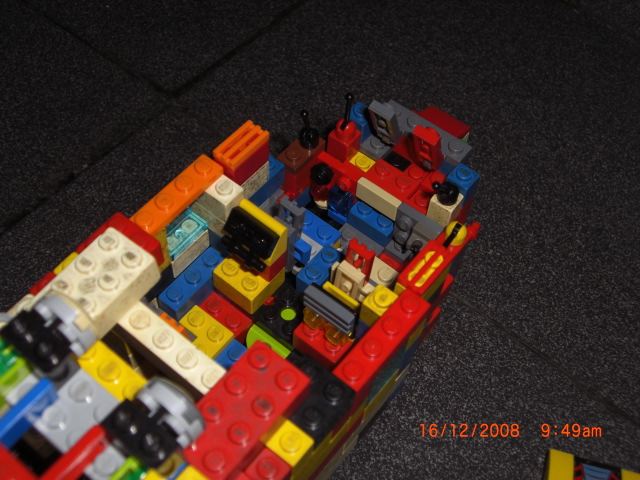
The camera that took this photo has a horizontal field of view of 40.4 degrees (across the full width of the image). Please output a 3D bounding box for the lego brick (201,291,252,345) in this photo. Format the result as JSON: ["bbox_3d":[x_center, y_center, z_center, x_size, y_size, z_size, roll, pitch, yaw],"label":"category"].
[{"bbox_3d":[-0.030,0.026,0.276,0.016,0.011,0.008,36,63,17],"label":"lego brick"}]

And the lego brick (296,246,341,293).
[{"bbox_3d":[0.001,0.009,0.272,0.008,0.011,0.016,35,63,17],"label":"lego brick"}]

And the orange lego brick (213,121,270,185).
[{"bbox_3d":[-0.024,-0.025,0.265,0.008,0.015,0.016,35,63,17],"label":"orange lego brick"}]

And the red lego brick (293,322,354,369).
[{"bbox_3d":[0.001,0.031,0.259,0.016,0.011,0.008,35,63,17],"label":"red lego brick"}]

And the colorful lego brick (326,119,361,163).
[{"bbox_3d":[0.008,-0.033,0.280,0.008,0.015,0.008,35,63,17],"label":"colorful lego brick"}]

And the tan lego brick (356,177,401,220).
[{"bbox_3d":[0.019,-0.013,0.281,0.016,0.008,0.003,35,63,17],"label":"tan lego brick"}]

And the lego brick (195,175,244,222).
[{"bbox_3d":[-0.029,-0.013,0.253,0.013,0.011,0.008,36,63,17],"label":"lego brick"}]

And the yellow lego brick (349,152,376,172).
[{"bbox_3d":[0.014,-0.023,0.282,0.008,0.007,0.008,34,61,19],"label":"yellow lego brick"}]

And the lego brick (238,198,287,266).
[{"bbox_3d":[-0.018,-0.002,0.254,0.016,0.013,0.008,35,63,17],"label":"lego brick"}]

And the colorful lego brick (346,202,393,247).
[{"bbox_3d":[0.018,-0.006,0.288,0.016,0.011,0.008,35,63,17],"label":"colorful lego brick"}]

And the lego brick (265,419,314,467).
[{"bbox_3d":[-0.007,0.049,0.203,0.008,0.011,0.008,36,63,17],"label":"lego brick"}]

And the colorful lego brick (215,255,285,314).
[{"bbox_3d":[-0.022,0.011,0.270,0.016,0.011,0.016,36,63,17],"label":"colorful lego brick"}]

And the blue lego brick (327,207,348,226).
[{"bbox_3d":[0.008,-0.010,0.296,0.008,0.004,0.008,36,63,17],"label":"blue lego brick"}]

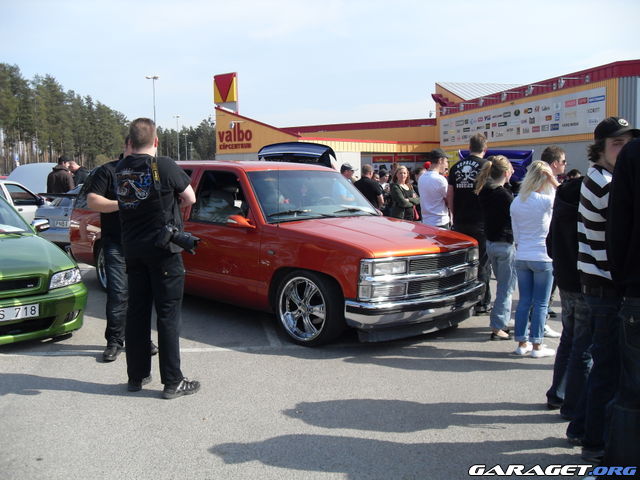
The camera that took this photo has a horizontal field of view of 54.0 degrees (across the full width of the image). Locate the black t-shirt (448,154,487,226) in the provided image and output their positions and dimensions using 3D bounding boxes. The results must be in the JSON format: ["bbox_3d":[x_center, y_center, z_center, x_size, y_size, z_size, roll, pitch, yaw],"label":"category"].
[{"bbox_3d":[1.577,-0.518,6.720,0.480,0.750,0.300,2,7,16],"label":"black t-shirt"}]

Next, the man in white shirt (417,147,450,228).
[{"bbox_3d":[1.371,-0.204,7.575,0.460,1.810,0.380,6,9,43],"label":"man in white shirt"}]

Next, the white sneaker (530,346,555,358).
[{"bbox_3d":[1.851,0.907,5.199,0.250,0.100,0.095,-3,7,-24],"label":"white sneaker"}]

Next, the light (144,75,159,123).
[{"bbox_3d":[-16.226,-10.768,61.178,1.450,10.500,0.400,-2,7,-15],"label":"light"}]

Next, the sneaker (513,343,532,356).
[{"bbox_3d":[1.690,0.896,5.283,0.095,0.100,0.250,6,9,40],"label":"sneaker"}]

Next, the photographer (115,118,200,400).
[{"bbox_3d":[-1.107,0.140,4.216,0.560,1.850,0.440,2,7,19],"label":"photographer"}]

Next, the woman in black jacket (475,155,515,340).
[{"bbox_3d":[1.614,0.071,5.695,0.420,1.670,0.340,4,8,33],"label":"woman in black jacket"}]

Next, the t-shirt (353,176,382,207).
[{"bbox_3d":[0.779,-0.698,10.200,0.500,0.700,0.320,3,7,23],"label":"t-shirt"}]

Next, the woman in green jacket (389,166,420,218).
[{"bbox_3d":[1.147,-0.245,8.628,0.480,1.650,0.360,-4,8,-30],"label":"woman in green jacket"}]

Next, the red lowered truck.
[{"bbox_3d":[-0.835,-0.095,7.294,5.420,1.630,1.980,6,9,41],"label":"red lowered truck"}]

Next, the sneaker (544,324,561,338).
[{"bbox_3d":[2.103,0.833,5.805,0.280,0.110,0.100,3,7,21],"label":"sneaker"}]

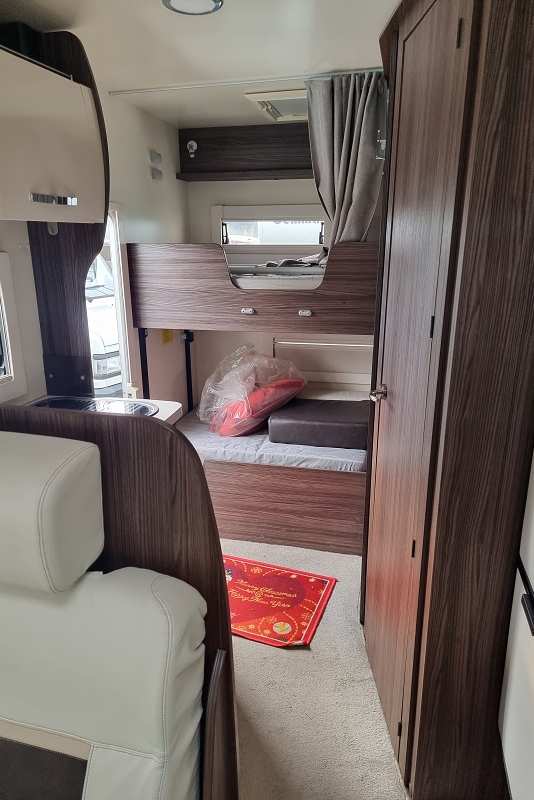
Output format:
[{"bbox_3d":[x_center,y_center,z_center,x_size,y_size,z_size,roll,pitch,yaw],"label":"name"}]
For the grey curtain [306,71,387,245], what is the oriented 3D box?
[{"bbox_3d":[0.308,-0.904,2.191,0.310,0.660,0.130,4,17,13],"label":"grey curtain"}]

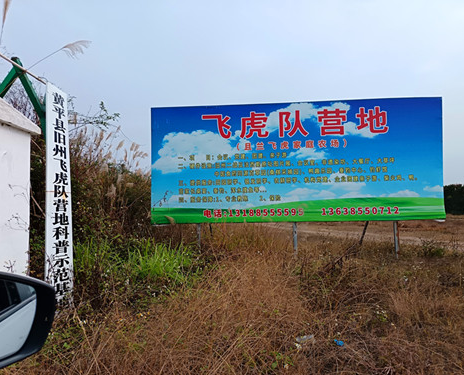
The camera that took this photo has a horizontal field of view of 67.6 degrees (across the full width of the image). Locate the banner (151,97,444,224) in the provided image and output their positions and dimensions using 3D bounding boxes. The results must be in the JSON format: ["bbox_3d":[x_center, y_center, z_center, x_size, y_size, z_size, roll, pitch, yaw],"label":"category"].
[{"bbox_3d":[1.251,-0.520,7.080,5.900,2.453,0.100,-1,-2,4],"label":"banner"}]

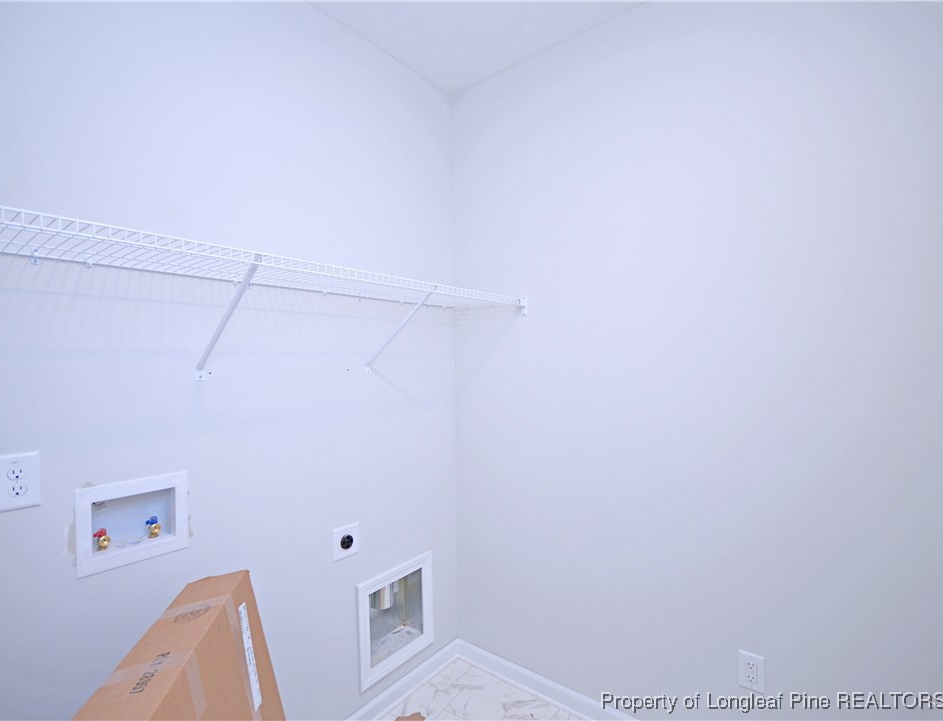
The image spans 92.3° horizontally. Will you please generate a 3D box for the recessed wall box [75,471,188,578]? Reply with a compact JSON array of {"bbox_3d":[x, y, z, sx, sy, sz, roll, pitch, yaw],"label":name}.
[{"bbox_3d":[-0.925,0.429,1.234,0.095,0.220,0.245,0,0,39],"label":"recessed wall box"}]

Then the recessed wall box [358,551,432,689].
[{"bbox_3d":[-0.347,1.089,1.959,0.120,0.425,0.415,0,0,39],"label":"recessed wall box"}]

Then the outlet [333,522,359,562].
[{"bbox_3d":[-0.470,0.690,1.721,0.010,0.117,0.115,0,0,39],"label":"outlet"}]

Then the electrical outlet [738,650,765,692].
[{"bbox_3d":[0.891,0.996,1.443,0.071,0.116,0.008,0,0,39],"label":"electrical outlet"}]

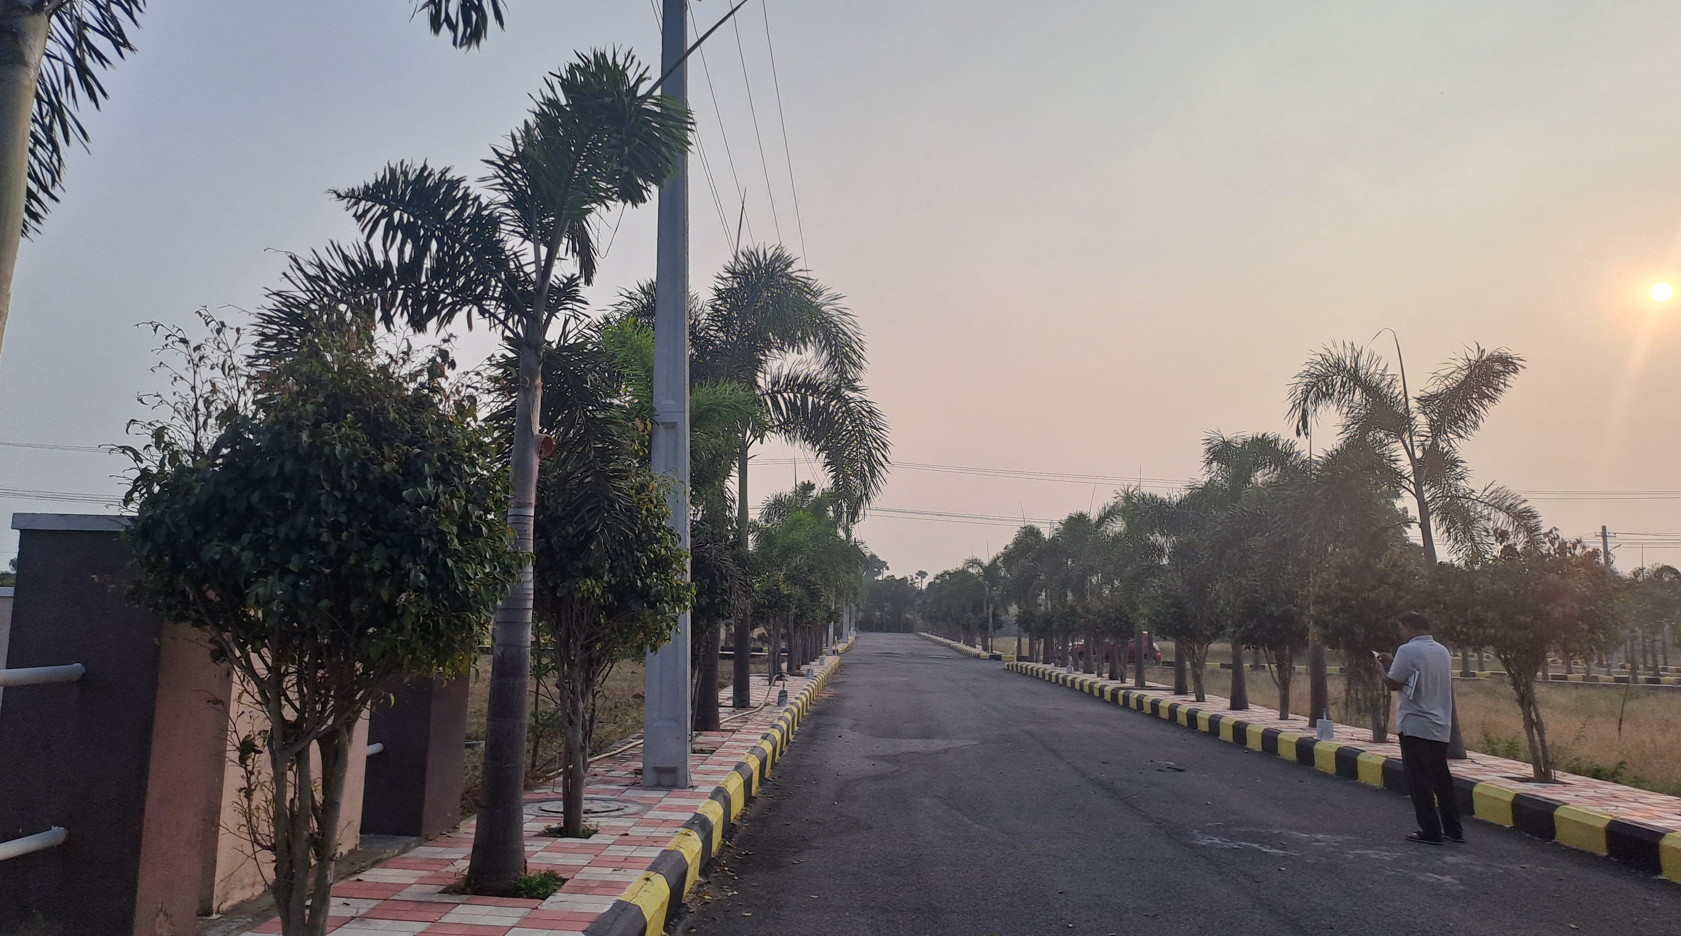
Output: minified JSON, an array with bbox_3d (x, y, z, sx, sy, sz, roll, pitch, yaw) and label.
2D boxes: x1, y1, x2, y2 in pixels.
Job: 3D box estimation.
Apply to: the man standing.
[{"bbox_3d":[4.290,1.888,8.949,0.490,1.644,0.460,3,-8,-28],"label":"man standing"}]

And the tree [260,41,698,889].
[{"bbox_3d":[-1.829,-0.085,5.998,2.156,4.164,1.850,-1,-7,0],"label":"tree"}]

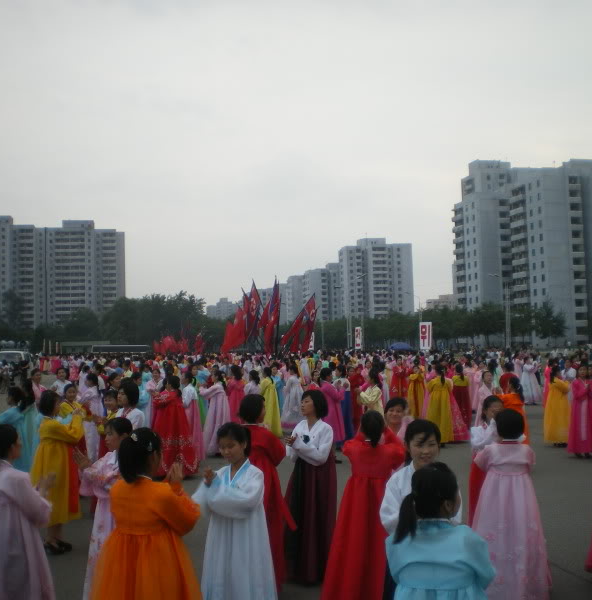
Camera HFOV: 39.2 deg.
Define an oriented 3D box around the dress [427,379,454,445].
[{"bbox_3d":[2.804,2.142,16.200,0.570,1.280,0.500,0,-3,-15],"label":"dress"}]

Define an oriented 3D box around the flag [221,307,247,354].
[{"bbox_3d":[-3.005,1.466,40.000,1.250,2.300,0.600,-1,-3,0],"label":"flag"}]

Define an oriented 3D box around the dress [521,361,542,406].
[{"bbox_3d":[7.739,2.750,27.400,0.660,1.320,0.580,-1,-3,-6],"label":"dress"}]

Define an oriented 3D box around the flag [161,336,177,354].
[{"bbox_3d":[-10.421,3.719,68.000,1.300,1.500,0.500,-1,-4,-11],"label":"flag"}]

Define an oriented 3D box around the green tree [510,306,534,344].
[{"bbox_3d":[29.401,4.089,108.000,3.800,7.000,3.800,-2,-3,0],"label":"green tree"}]

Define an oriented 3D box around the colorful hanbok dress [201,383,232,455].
[{"bbox_3d":[-1.462,2.188,15.300,0.580,1.340,0.580,-2,-3,3],"label":"colorful hanbok dress"}]

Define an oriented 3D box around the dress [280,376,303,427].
[{"bbox_3d":[-0.081,2.375,19.200,0.620,1.310,0.580,-3,-4,34],"label":"dress"}]

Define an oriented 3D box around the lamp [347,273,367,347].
[{"bbox_3d":[7.272,2.224,100.000,2.500,10.600,0.500,-1,-3,-9],"label":"lamp"}]

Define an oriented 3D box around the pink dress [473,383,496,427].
[{"bbox_3d":[3.228,2.037,14.100,0.500,1.240,0.520,-5,-5,45],"label":"pink dress"}]

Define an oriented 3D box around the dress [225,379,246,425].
[{"bbox_3d":[-1.248,2.315,17.600,0.550,1.300,0.500,-2,-3,20],"label":"dress"}]

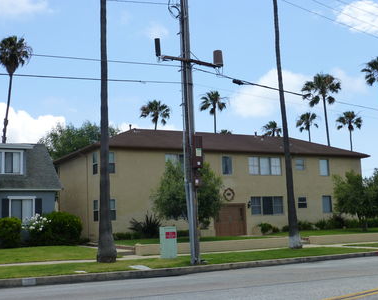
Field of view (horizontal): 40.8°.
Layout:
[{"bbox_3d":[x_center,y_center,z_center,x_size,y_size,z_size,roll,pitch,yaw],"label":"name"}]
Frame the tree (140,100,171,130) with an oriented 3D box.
[{"bbox_3d":[-3.745,1.705,58.982,3.600,15.239,3.600,2,-9,-30],"label":"tree"}]

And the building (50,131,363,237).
[{"bbox_3d":[2.186,2.471,38.158,22.700,7.450,9.500,2,-9,-30],"label":"building"}]

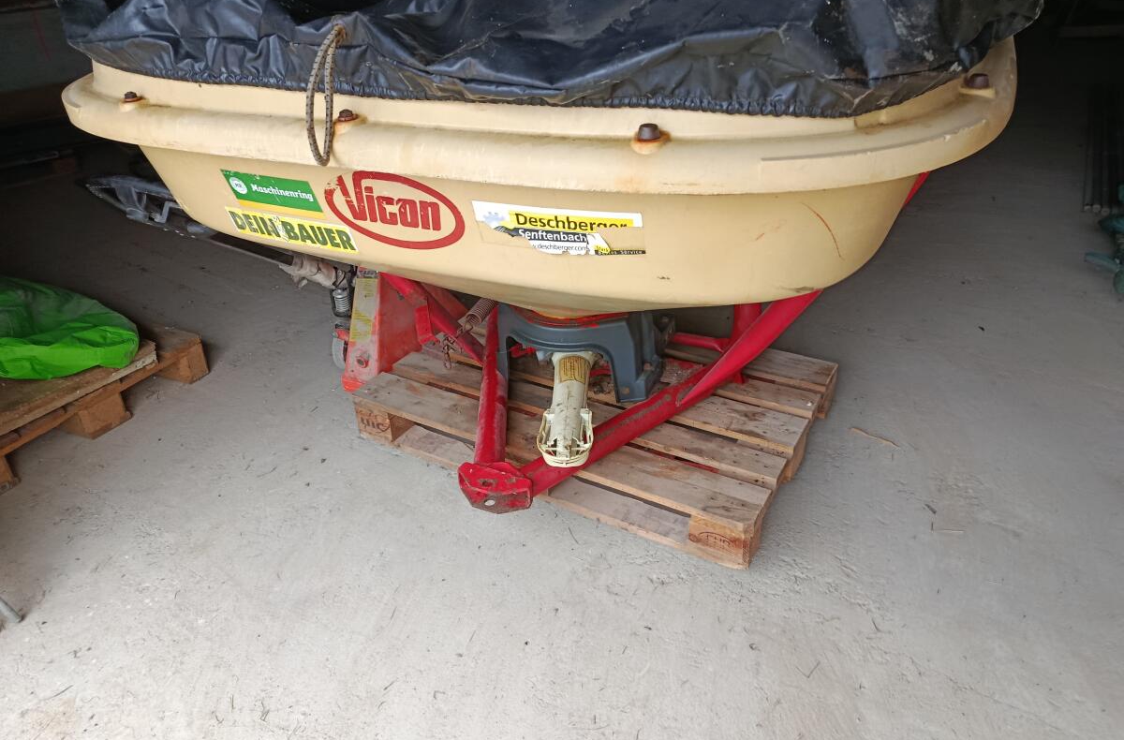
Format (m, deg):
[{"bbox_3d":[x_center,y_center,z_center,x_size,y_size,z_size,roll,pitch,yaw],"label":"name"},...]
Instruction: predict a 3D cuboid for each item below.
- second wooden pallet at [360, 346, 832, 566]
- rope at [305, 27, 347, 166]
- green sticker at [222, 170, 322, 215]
[{"bbox_3d":[0.109,0.088,2.337,1.200,0.144,0.800,15,35,27],"label":"second wooden pallet"},{"bbox_3d":[-0.362,-0.417,1.192,0.068,0.201,0.050,11,34,22],"label":"rope"},{"bbox_3d":[-0.497,-0.305,1.335,0.203,0.065,0.006,13,50,25],"label":"green sticker"}]

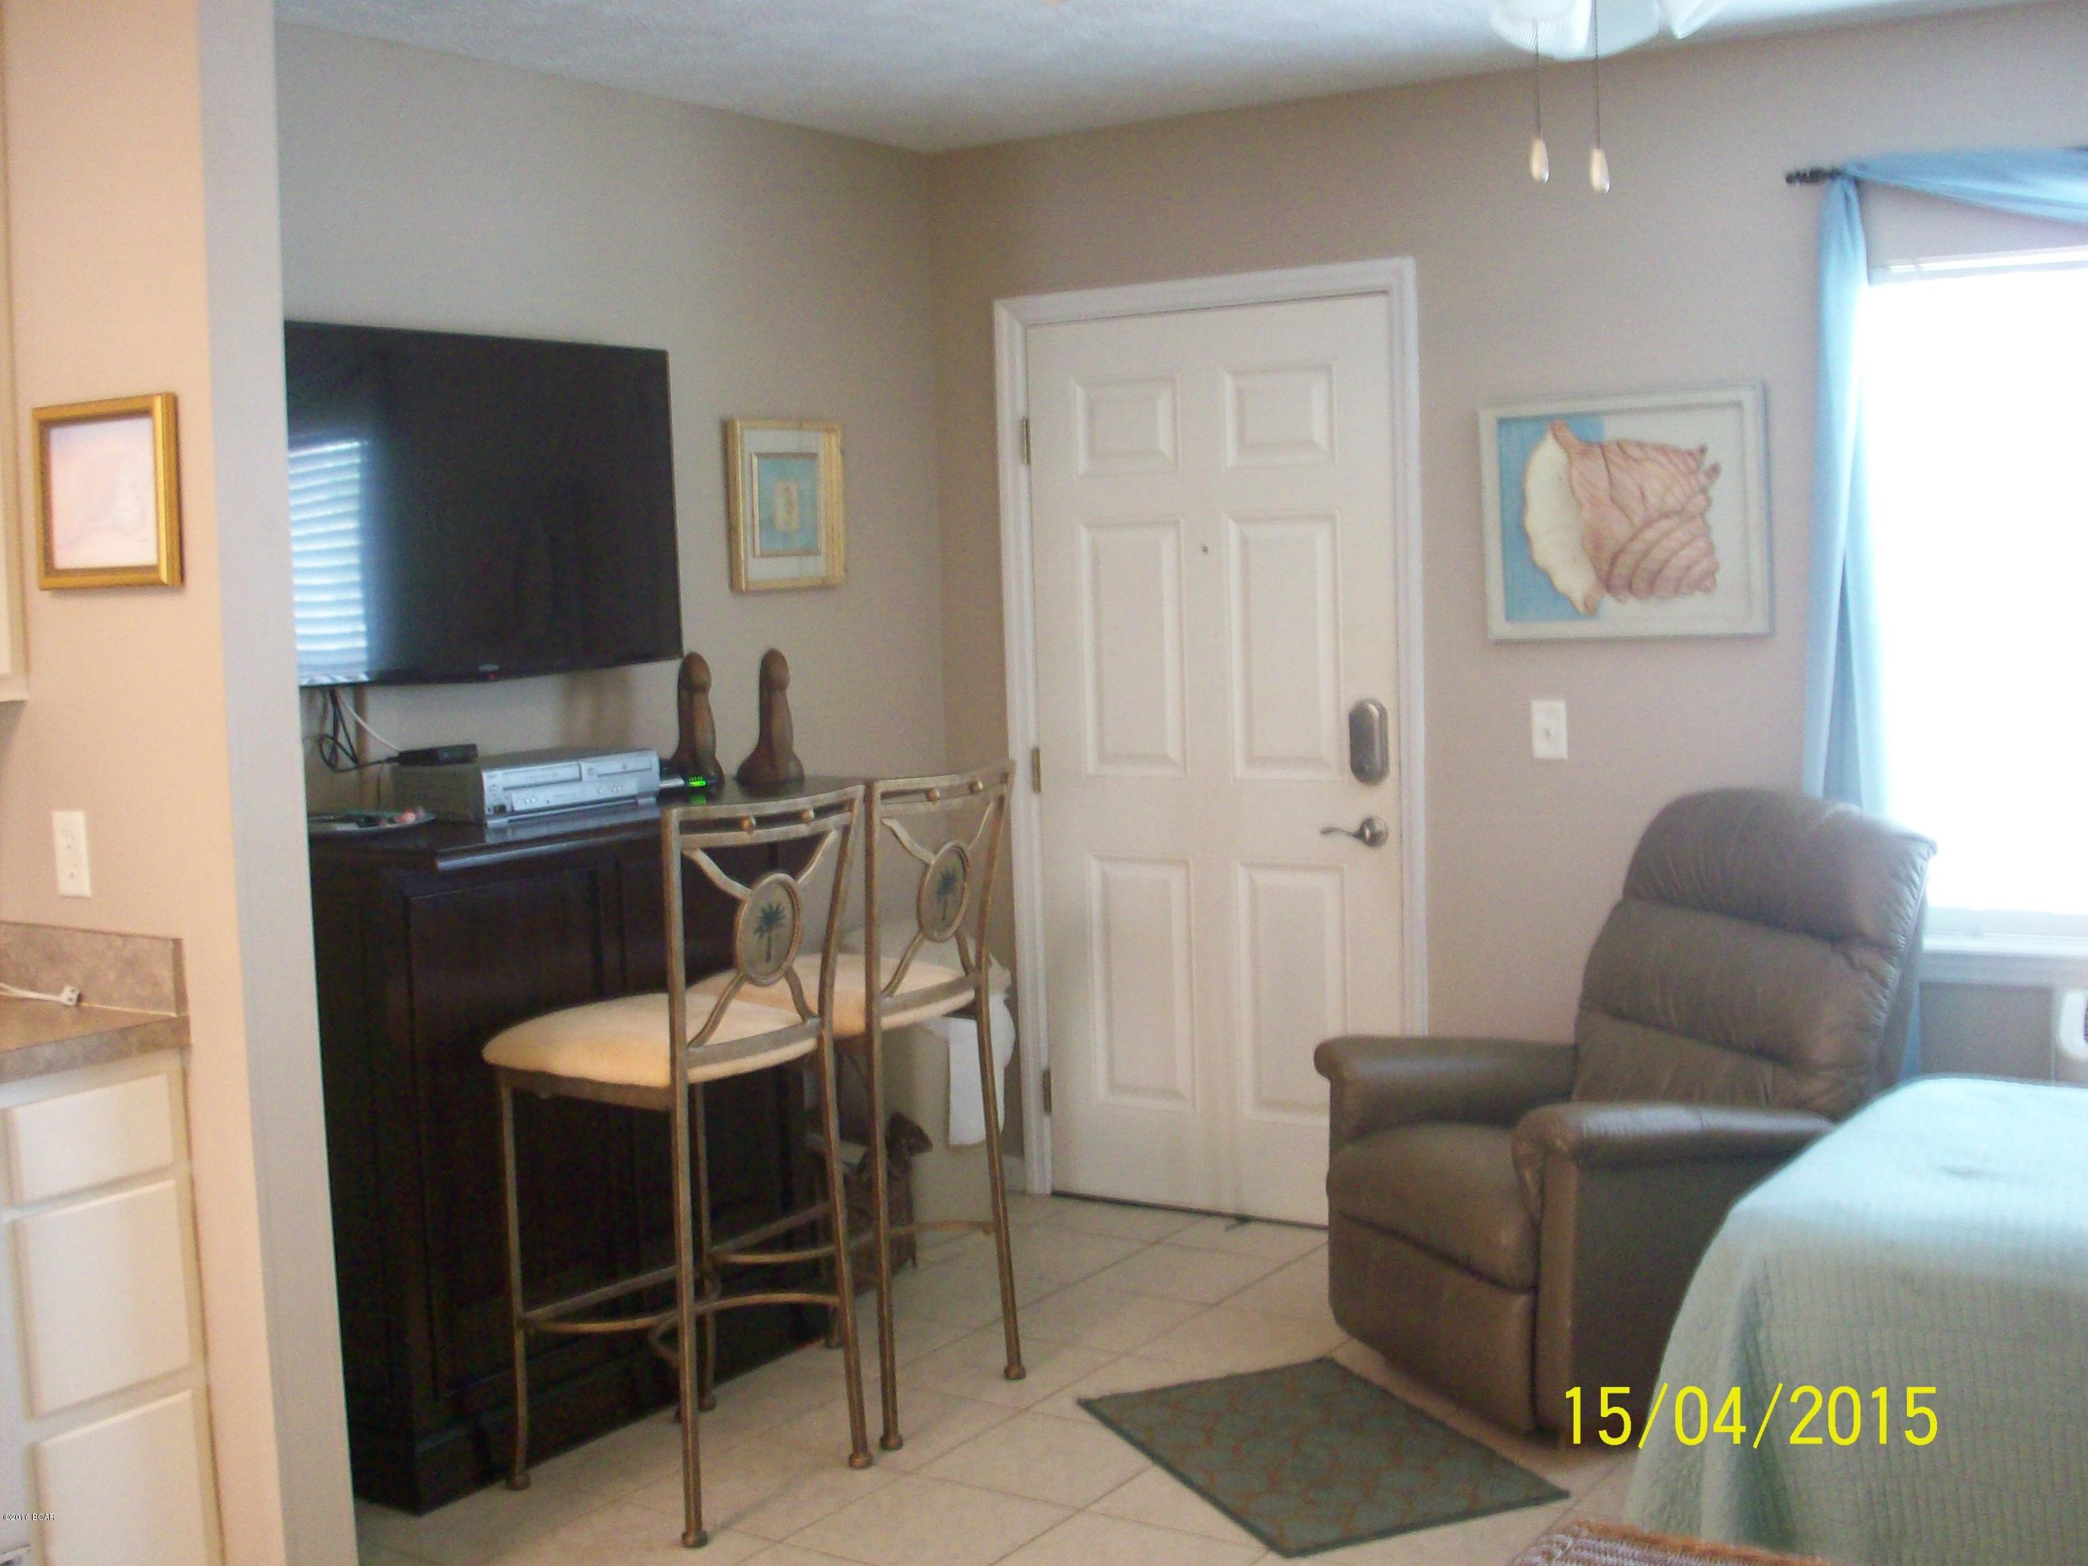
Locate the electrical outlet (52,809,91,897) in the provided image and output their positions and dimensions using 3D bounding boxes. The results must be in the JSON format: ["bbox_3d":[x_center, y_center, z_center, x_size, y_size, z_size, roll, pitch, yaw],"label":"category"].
[{"bbox_3d":[-1.288,0.094,2.960,0.074,0.117,0.008,2,6,34],"label":"electrical outlet"}]

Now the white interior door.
[{"bbox_3d":[0.378,-0.029,4.958,0.905,2.030,0.050,2,6,34],"label":"white interior door"}]

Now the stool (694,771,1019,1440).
[{"bbox_3d":[-0.331,0.539,4.015,0.490,1.125,0.460,1,5,34],"label":"stool"}]

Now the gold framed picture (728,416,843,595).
[{"bbox_3d":[-0.550,-0.596,4.806,0.033,0.345,0.345,2,6,34],"label":"gold framed picture"}]

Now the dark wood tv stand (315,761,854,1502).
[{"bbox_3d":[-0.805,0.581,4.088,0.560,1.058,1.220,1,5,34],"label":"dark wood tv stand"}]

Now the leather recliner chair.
[{"bbox_3d":[1.042,0.554,4.016,0.870,1.020,0.798,-3,5,-22],"label":"leather recliner chair"}]

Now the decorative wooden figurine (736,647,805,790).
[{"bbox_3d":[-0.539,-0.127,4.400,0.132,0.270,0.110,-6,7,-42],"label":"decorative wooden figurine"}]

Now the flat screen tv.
[{"bbox_3d":[-1.055,-0.511,4.075,0.070,0.615,1.030,1,5,34],"label":"flat screen tv"}]

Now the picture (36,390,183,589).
[{"bbox_3d":[-1.234,-0.379,2.936,0.265,0.243,0.030,1,5,34],"label":"picture"}]

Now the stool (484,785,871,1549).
[{"bbox_3d":[-0.593,0.576,3.621,0.490,1.125,0.460,1,5,34],"label":"stool"}]

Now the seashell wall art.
[{"bbox_3d":[1.131,-0.519,4.361,0.575,0.475,0.030,2,6,34],"label":"seashell wall art"}]

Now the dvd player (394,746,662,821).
[{"bbox_3d":[-0.931,0.008,4.031,0.240,0.098,0.425,1,5,34],"label":"dvd player"}]

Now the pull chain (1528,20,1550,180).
[{"bbox_3d":[0.566,-0.778,2.550,0.020,0.180,0.020,2,6,34],"label":"pull chain"}]

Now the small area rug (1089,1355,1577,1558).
[{"bbox_3d":[0.440,1.095,3.696,0.500,0.010,0.740,-4,6,-24],"label":"small area rug"}]

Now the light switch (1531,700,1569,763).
[{"bbox_3d":[1.034,-0.108,4.587,0.073,0.117,0.012,1,5,34],"label":"light switch"}]

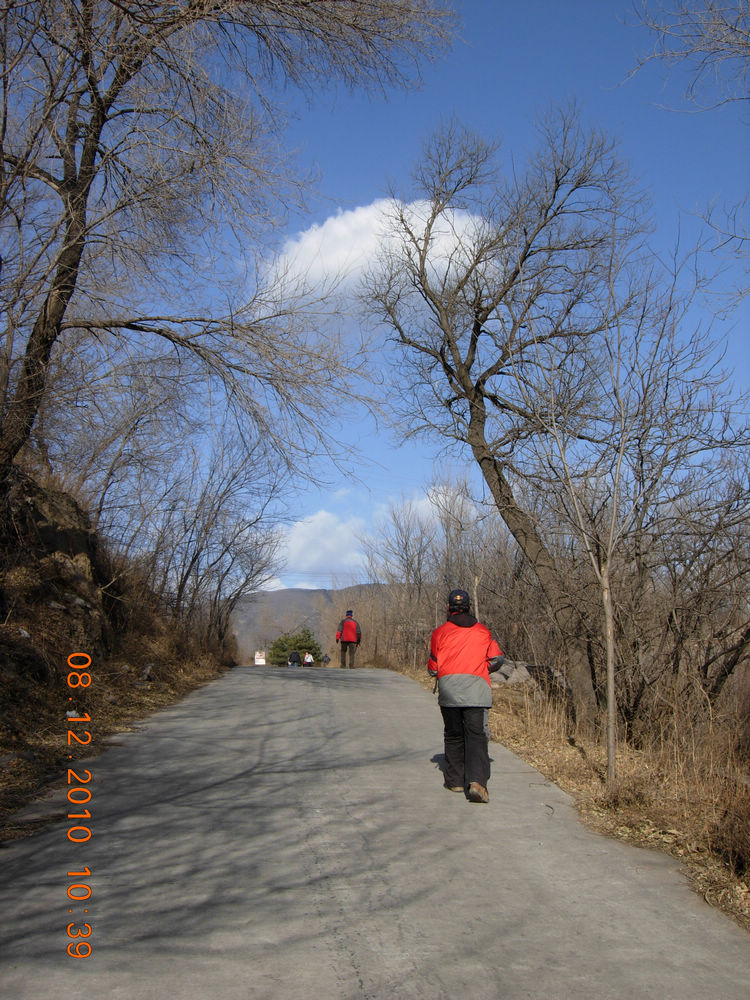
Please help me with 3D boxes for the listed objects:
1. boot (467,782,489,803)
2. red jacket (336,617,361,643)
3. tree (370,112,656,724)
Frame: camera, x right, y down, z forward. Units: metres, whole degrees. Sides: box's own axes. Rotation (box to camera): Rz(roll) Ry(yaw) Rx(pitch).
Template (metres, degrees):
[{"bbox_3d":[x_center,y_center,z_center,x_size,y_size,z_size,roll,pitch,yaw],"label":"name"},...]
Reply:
[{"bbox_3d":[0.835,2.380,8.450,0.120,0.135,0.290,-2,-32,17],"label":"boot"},{"bbox_3d":[-0.780,3.860,30.900,0.700,0.770,0.360,0,-7,0],"label":"red jacket"},{"bbox_3d":[1.800,-1.300,14.100,3.900,8.600,3.700,0,-7,0],"label":"tree"}]

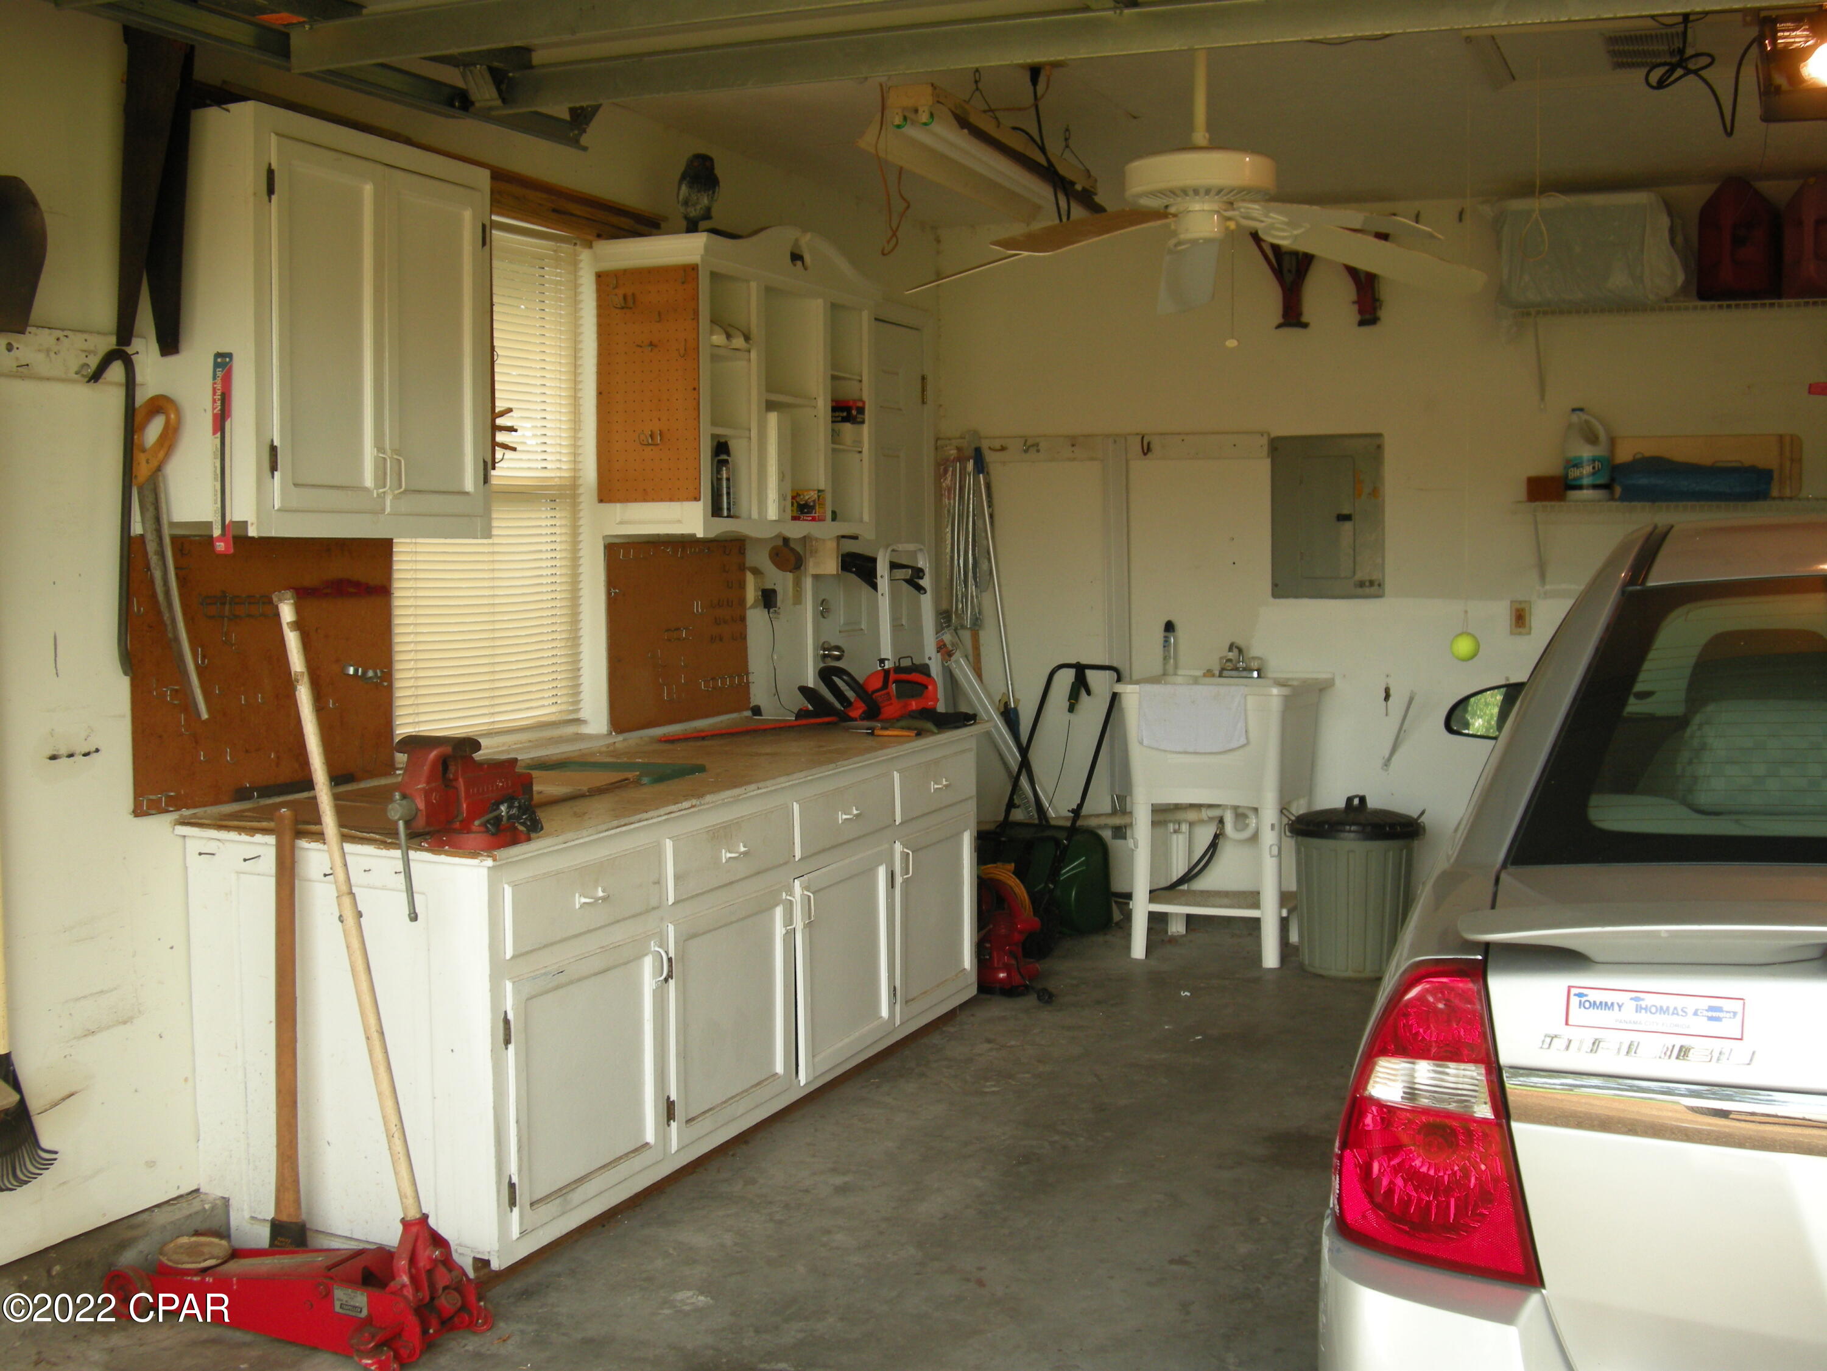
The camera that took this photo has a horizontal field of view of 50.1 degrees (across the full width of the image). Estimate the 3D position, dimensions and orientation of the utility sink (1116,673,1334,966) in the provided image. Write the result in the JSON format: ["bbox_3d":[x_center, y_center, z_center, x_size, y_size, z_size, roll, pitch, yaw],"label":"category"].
[{"bbox_3d":[1.036,0.424,6.498,0.580,0.890,0.630,3,5,24],"label":"utility sink"}]

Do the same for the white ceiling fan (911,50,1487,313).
[{"bbox_3d":[0.605,-1.125,4.108,1.280,0.540,1.280,2,5,23],"label":"white ceiling fan"}]

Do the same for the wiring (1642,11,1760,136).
[{"bbox_3d":[1.501,-1.165,3.720,0.220,0.250,0.150,3,5,24],"label":"wiring"}]

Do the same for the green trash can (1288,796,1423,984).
[{"bbox_3d":[1.419,0.628,6.233,0.440,0.555,0.430,0,4,0],"label":"green trash can"}]

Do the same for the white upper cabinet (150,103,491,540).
[{"bbox_3d":[-1.177,-0.706,4.012,0.265,0.803,0.734,3,5,24],"label":"white upper cabinet"}]

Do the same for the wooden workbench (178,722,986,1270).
[{"bbox_3d":[-0.589,0.608,4.685,0.710,0.830,2.430,2,5,23],"label":"wooden workbench"}]

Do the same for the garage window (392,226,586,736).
[{"bbox_3d":[-1.077,-0.514,4.825,0.080,1.287,0.860,3,5,24],"label":"garage window"}]

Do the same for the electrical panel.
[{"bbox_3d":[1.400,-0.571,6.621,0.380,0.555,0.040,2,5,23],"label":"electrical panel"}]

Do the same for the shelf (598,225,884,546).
[{"bbox_3d":[-0.453,-0.845,5.553,0.320,0.845,1.065,3,5,24],"label":"shelf"}]

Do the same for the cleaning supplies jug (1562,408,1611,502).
[{"bbox_3d":[2.113,-0.725,6.125,0.150,0.290,0.120,2,5,23],"label":"cleaning supplies jug"}]

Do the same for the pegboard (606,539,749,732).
[{"bbox_3d":[-0.646,-0.151,5.558,0.020,0.515,0.760,3,5,24],"label":"pegboard"}]

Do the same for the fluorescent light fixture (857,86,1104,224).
[{"bbox_3d":[0.220,-1.353,5.013,0.255,0.120,1.220,2,5,23],"label":"fluorescent light fixture"}]

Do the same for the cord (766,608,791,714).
[{"bbox_3d":[-0.409,-0.077,5.857,0.065,0.320,0.050,2,5,23],"label":"cord"}]

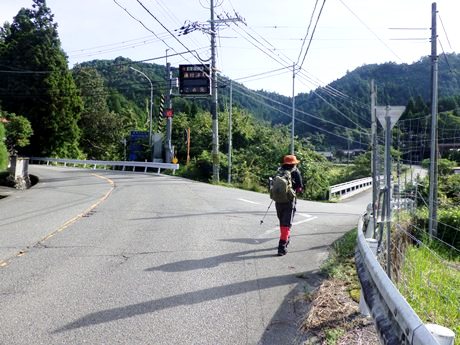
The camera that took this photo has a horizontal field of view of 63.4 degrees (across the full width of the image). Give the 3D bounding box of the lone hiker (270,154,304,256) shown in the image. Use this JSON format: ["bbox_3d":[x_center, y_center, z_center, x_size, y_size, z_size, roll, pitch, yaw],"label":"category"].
[{"bbox_3d":[0.943,0.541,6.100,0.520,1.650,0.500,1,2,25],"label":"lone hiker"}]

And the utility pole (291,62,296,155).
[{"bbox_3d":[3.572,-2.427,21.000,0.200,7.500,0.200,0,1,0],"label":"utility pole"}]

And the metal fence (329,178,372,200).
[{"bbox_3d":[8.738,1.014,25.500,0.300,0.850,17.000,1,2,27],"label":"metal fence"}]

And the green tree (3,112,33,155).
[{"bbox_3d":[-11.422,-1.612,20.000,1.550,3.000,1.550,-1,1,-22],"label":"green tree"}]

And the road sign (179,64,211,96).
[{"bbox_3d":[-2.553,-6.772,27.300,2.350,2.250,0.400,0,1,7],"label":"road sign"}]

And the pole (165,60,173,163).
[{"bbox_3d":[-4.493,-4.213,27.500,0.420,8.000,0.420,0,1,0],"label":"pole"}]

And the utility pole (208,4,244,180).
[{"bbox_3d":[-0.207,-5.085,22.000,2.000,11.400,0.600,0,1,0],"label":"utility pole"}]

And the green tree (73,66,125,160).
[{"bbox_3d":[-13.429,-5.923,38.000,5.000,9.900,5.000,0,1,-14],"label":"green tree"}]

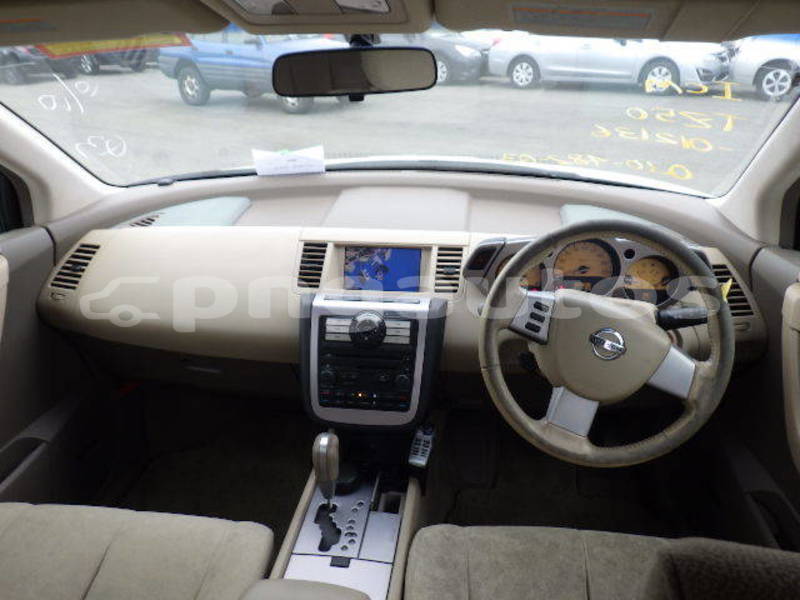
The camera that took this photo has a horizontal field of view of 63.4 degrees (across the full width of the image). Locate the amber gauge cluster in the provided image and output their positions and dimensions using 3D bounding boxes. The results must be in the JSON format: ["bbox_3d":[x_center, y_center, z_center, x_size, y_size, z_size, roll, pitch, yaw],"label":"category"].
[{"bbox_3d":[0.342,-0.050,1.185,0.330,0.125,0.090,2,1,7],"label":"amber gauge cluster"}]

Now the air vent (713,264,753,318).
[{"bbox_3d":[0.636,-0.018,1.235,0.070,0.100,0.045,2,3,7],"label":"air vent"}]

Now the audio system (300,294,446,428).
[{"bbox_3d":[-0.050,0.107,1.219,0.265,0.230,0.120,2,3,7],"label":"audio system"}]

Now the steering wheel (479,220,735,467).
[{"bbox_3d":[0.316,0.067,1.013,0.385,0.385,0.100,2,-2,7],"label":"steering wheel"}]

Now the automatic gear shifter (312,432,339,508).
[{"bbox_3d":[-0.126,0.292,1.100,0.046,0.143,0.056,3,23,7],"label":"automatic gear shifter"}]

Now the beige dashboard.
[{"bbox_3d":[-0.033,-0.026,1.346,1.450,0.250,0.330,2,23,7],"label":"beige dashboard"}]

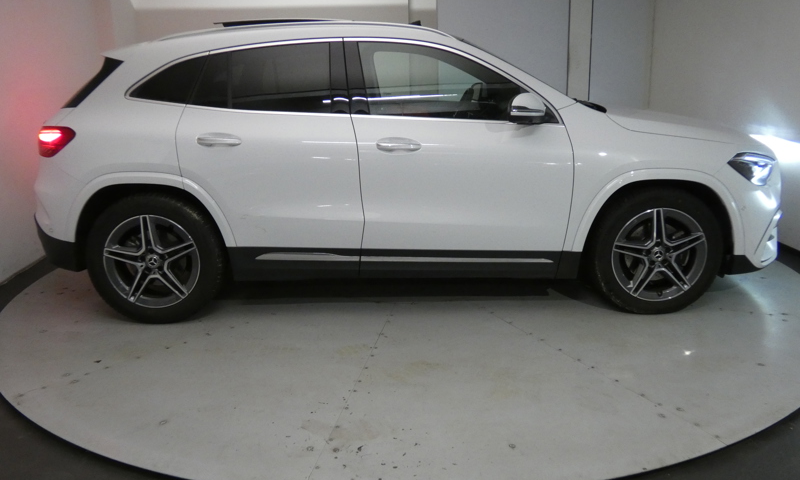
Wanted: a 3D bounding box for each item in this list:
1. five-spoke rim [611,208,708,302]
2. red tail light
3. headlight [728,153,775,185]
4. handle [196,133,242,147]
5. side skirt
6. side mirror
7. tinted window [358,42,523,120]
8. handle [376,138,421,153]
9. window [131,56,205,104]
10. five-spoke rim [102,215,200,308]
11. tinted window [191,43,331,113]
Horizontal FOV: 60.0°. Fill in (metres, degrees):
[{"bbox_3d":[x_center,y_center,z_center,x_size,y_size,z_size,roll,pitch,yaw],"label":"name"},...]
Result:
[{"bbox_3d":[1.396,0.064,3.813,0.518,0.518,0.180,-1,13,0],"label":"five-spoke rim"},{"bbox_3d":[-1.867,-0.534,3.781,0.320,0.175,0.300,-1,13,0],"label":"red tail light"},{"bbox_3d":[1.950,-0.396,3.869,0.400,0.185,0.340,-1,13,0],"label":"headlight"},{"bbox_3d":[-0.932,-0.513,3.578,0.230,0.060,0.050,-1,13,0],"label":"handle"},{"bbox_3d":[0.032,0.137,3.799,1.920,0.180,0.110,-1,13,0],"label":"side skirt"},{"bbox_3d":[0.653,-0.674,3.547,0.170,0.165,0.220,-1,13,0],"label":"side mirror"},{"bbox_3d":[0.234,-0.851,3.708,0.920,0.440,0.070,-1,-9,0],"label":"tinted window"},{"bbox_3d":[-0.003,-0.488,3.591,0.230,0.060,0.050,-1,13,0],"label":"handle"},{"bbox_3d":[-1.231,-0.853,3.707,0.420,0.290,0.060,0,-11,5],"label":"window"},{"bbox_3d":[-1.333,0.101,3.800,0.518,0.518,0.180,-1,13,0],"label":"five-spoke rim"},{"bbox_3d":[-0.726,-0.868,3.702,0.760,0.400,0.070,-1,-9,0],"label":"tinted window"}]

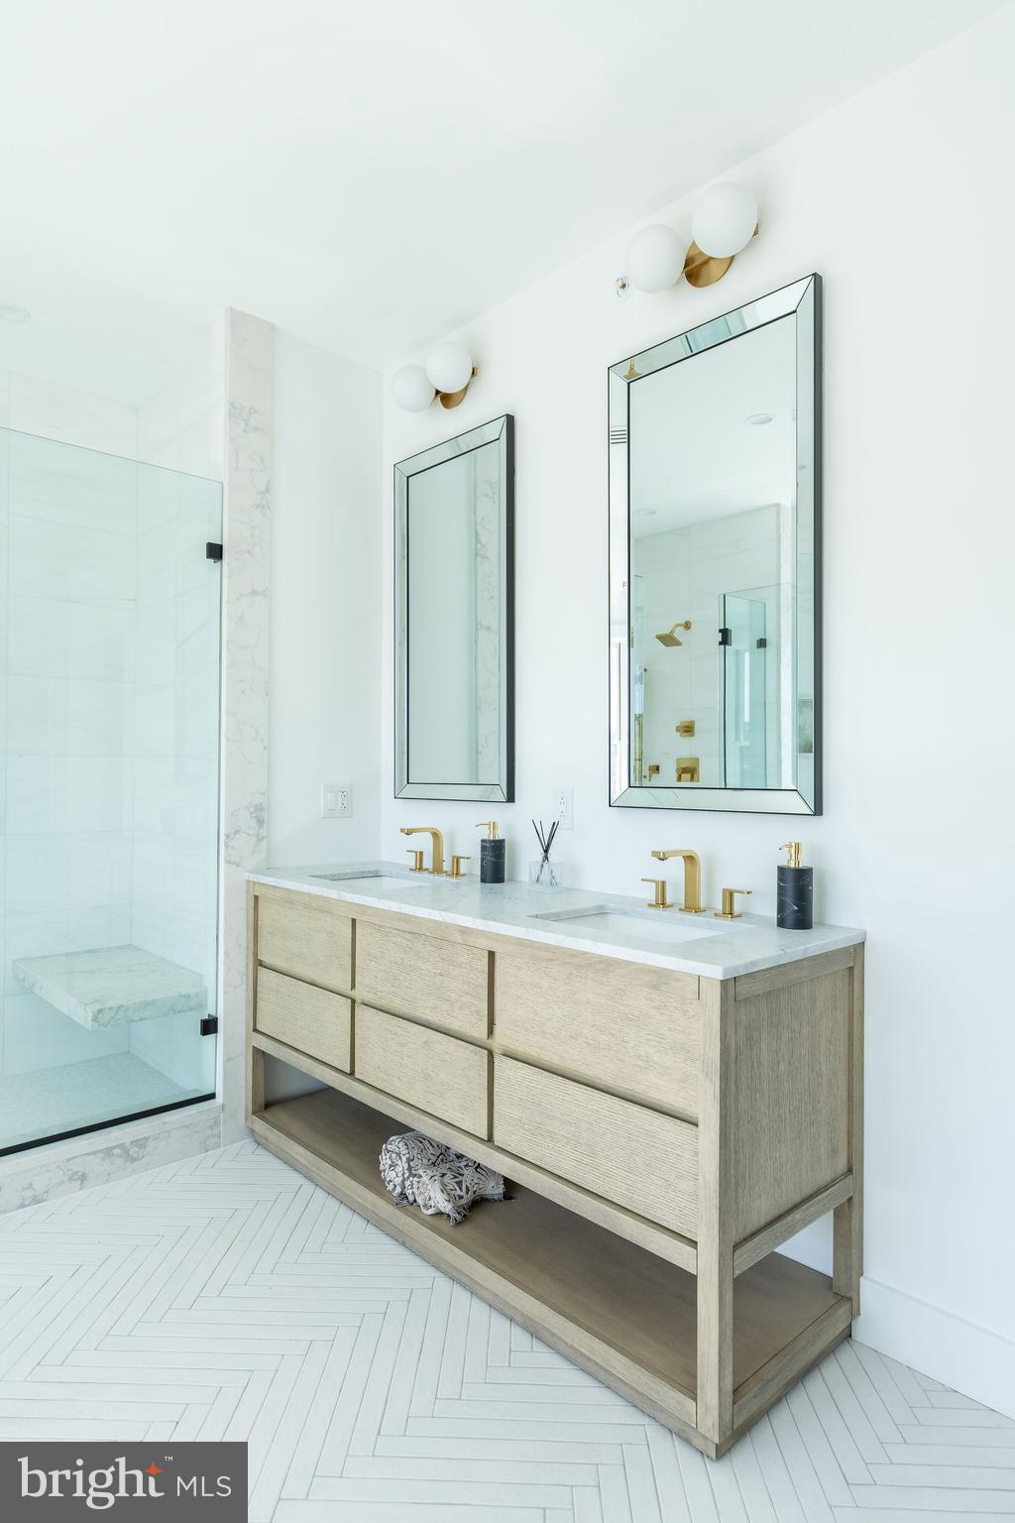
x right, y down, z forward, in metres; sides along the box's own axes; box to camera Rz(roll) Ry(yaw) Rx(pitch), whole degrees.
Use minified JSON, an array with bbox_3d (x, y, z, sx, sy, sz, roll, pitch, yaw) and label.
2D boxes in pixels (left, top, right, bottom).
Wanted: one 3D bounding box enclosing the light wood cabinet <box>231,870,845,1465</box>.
[{"bbox_3d":[-0.048,0.819,2.318,0.537,0.851,1.821,1,-1,-43],"label":"light wood cabinet"}]

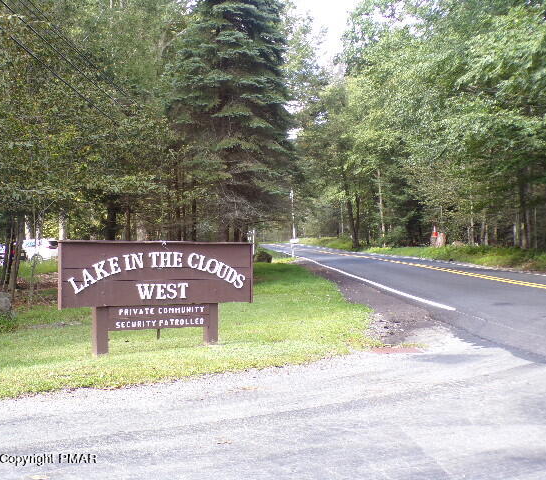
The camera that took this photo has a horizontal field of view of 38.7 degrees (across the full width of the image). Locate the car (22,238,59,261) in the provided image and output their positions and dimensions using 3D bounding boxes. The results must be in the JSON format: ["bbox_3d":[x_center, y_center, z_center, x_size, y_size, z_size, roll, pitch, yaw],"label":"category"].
[{"bbox_3d":[-13.800,0.800,50.500,4.600,1.700,1.850,0,0,0],"label":"car"}]

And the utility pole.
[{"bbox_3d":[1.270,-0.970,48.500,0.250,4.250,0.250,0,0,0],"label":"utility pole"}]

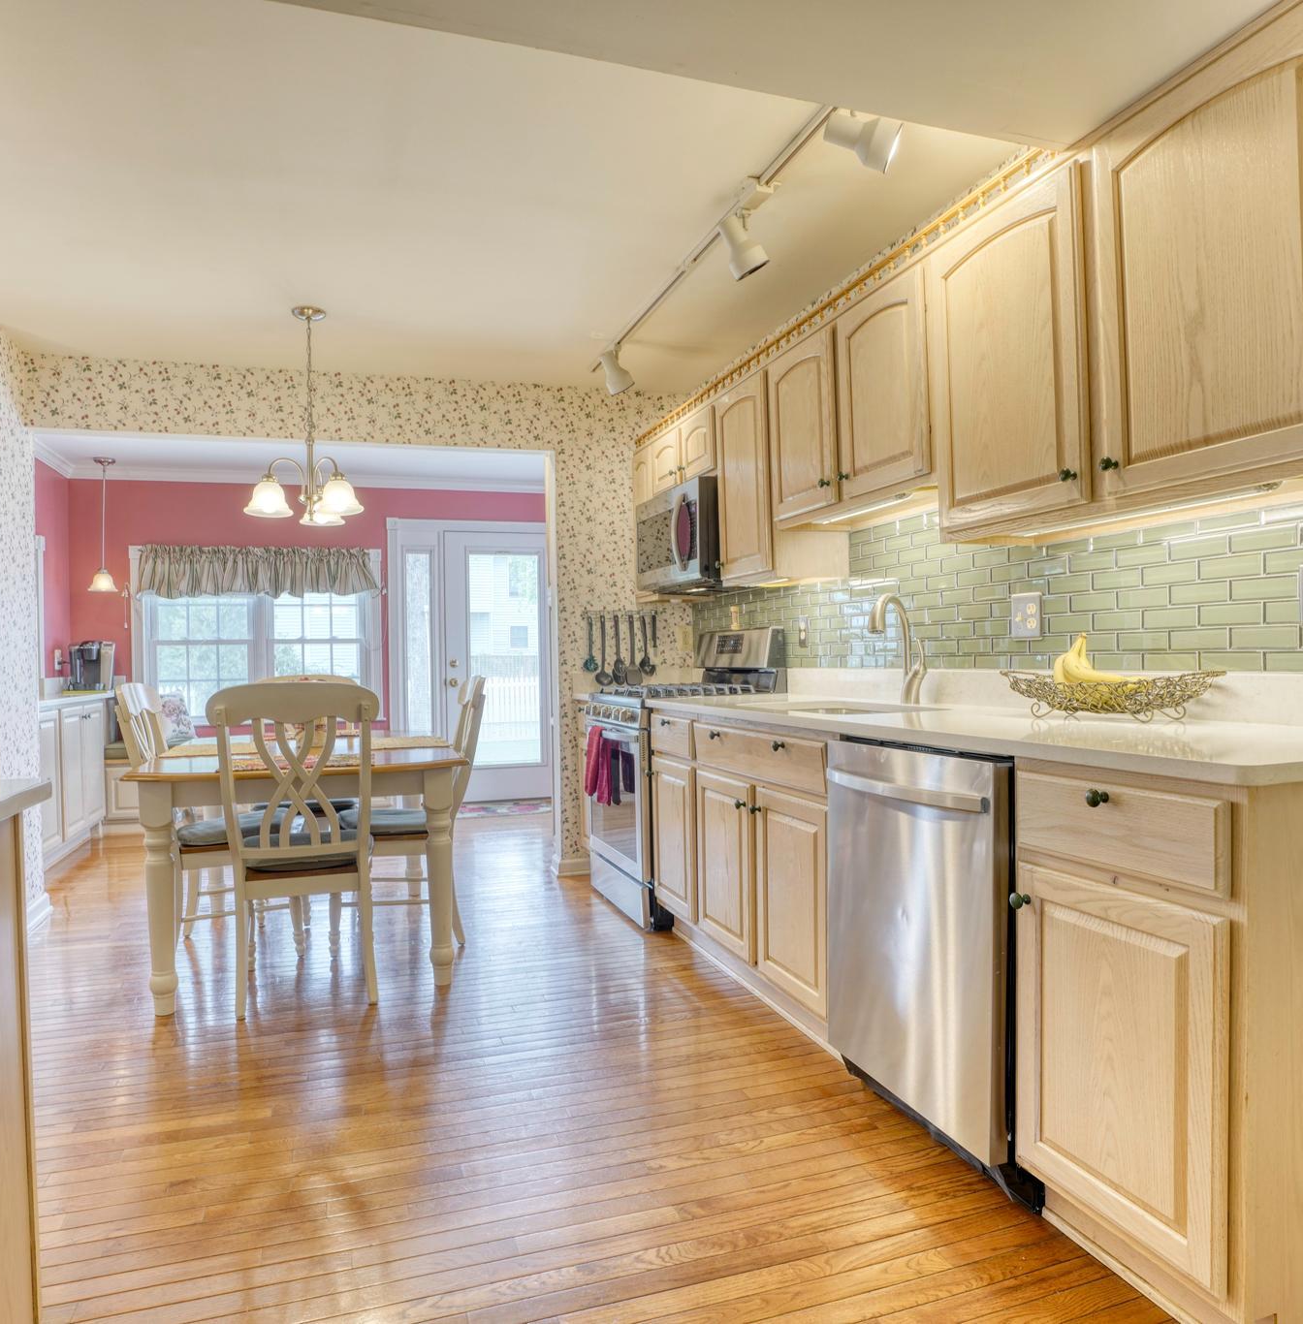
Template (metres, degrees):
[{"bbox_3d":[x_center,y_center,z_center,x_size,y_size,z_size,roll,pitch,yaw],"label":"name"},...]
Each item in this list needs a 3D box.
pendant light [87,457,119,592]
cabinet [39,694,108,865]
[{"bbox_3d":[-3.492,-0.863,5.636,0.195,0.830,0.195,-1,0,-20],"label":"pendant light"},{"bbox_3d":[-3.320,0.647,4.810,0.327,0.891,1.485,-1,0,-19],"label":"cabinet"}]

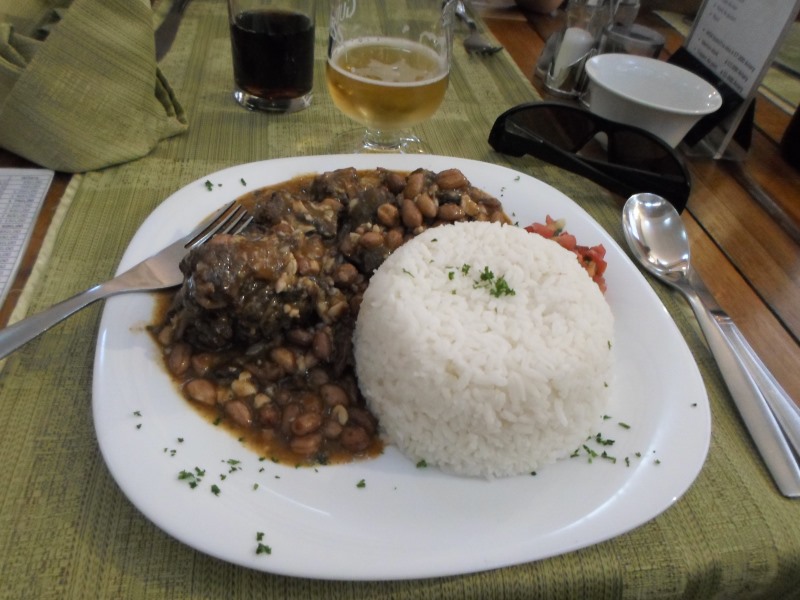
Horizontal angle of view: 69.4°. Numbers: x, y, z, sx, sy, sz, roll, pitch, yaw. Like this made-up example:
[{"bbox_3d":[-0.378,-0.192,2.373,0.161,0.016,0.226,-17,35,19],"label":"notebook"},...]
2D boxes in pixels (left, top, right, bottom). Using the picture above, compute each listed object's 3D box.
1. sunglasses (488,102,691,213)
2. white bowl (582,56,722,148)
[{"bbox_3d":[0.142,-0.115,0.425,0.145,0.043,0.045,20,45,12],"label":"sunglasses"},{"bbox_3d":[0.195,-0.153,0.468,0.105,0.050,0.105,8,44,0],"label":"white bowl"}]

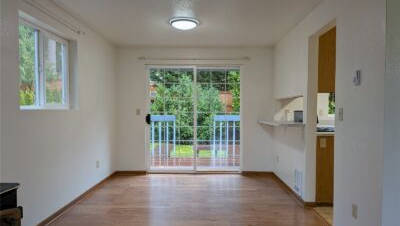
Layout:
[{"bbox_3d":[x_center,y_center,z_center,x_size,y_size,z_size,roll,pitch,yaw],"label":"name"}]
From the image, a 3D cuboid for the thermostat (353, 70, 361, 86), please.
[{"bbox_3d":[1.297,-0.295,2.311,0.030,0.125,0.078,0,1,1],"label":"thermostat"}]

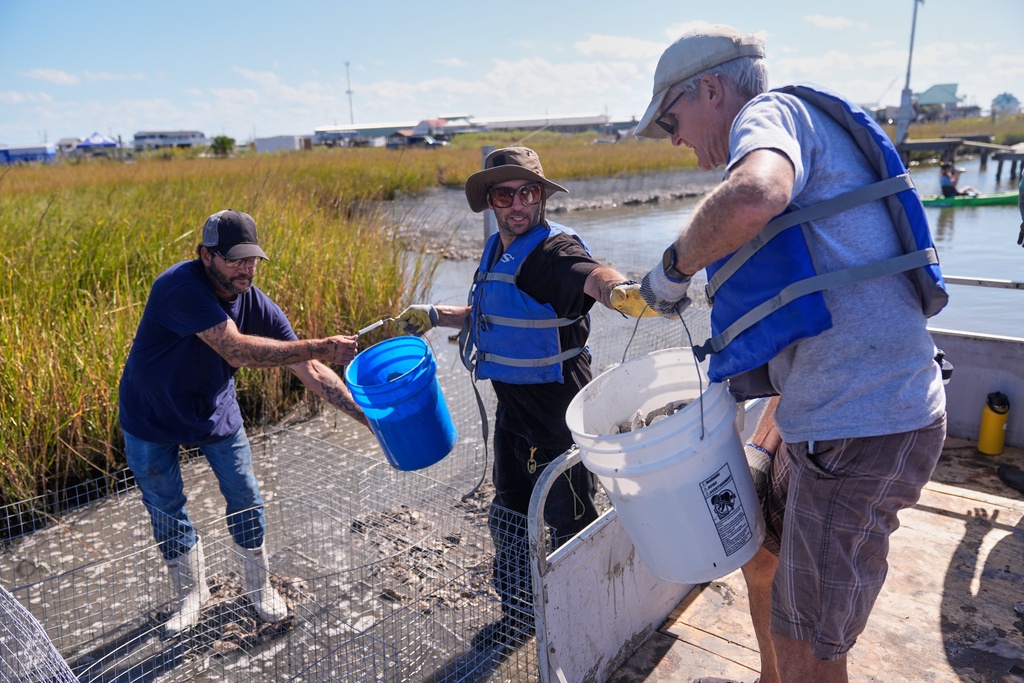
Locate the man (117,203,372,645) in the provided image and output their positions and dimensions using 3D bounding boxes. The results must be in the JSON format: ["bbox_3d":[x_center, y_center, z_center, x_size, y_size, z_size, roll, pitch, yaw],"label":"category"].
[{"bbox_3d":[-0.905,0.334,2.817,0.800,1.580,0.680,10,20,40],"label":"man"}]

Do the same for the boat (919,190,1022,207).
[{"bbox_3d":[9.431,-2.939,16.600,3.300,0.340,0.760,2,15,16],"label":"boat"}]

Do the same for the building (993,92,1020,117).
[{"bbox_3d":[167.627,-80.339,270.000,9.000,8.000,8.500,6,17,30],"label":"building"}]

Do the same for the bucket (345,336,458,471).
[{"bbox_3d":[-0.378,0.226,2.840,0.303,0.378,0.303,-18,28,0],"label":"bucket"}]

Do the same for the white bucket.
[{"bbox_3d":[0.320,0.250,1.582,0.305,0.370,0.305,-23,19,9],"label":"white bucket"}]

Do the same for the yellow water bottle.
[{"bbox_3d":[1.959,0.330,3.226,0.090,0.240,0.090,8,18,35],"label":"yellow water bottle"}]

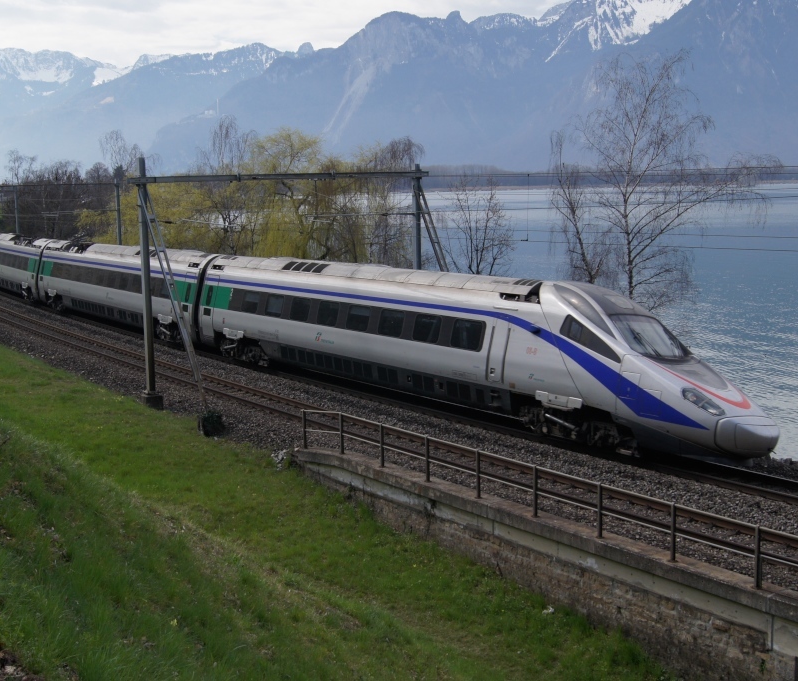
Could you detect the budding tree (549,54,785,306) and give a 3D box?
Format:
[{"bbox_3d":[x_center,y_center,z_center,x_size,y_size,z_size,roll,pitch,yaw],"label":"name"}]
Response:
[{"bbox_3d":[10.761,-4.324,37.828,8.960,14.220,8.060,2,10,16],"label":"budding tree"}]

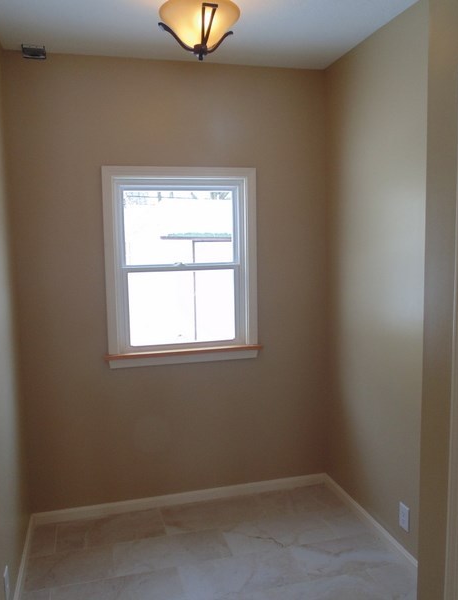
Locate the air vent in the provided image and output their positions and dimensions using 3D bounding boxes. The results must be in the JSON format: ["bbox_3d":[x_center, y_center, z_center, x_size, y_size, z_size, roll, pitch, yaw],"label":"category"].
[{"bbox_3d":[-1.018,-1.288,2.659,0.120,0.050,0.080,-3,6,-15],"label":"air vent"}]

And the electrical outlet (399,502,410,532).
[{"bbox_3d":[0.874,1.088,2.544,0.010,0.124,0.074,-3,6,-15],"label":"electrical outlet"}]

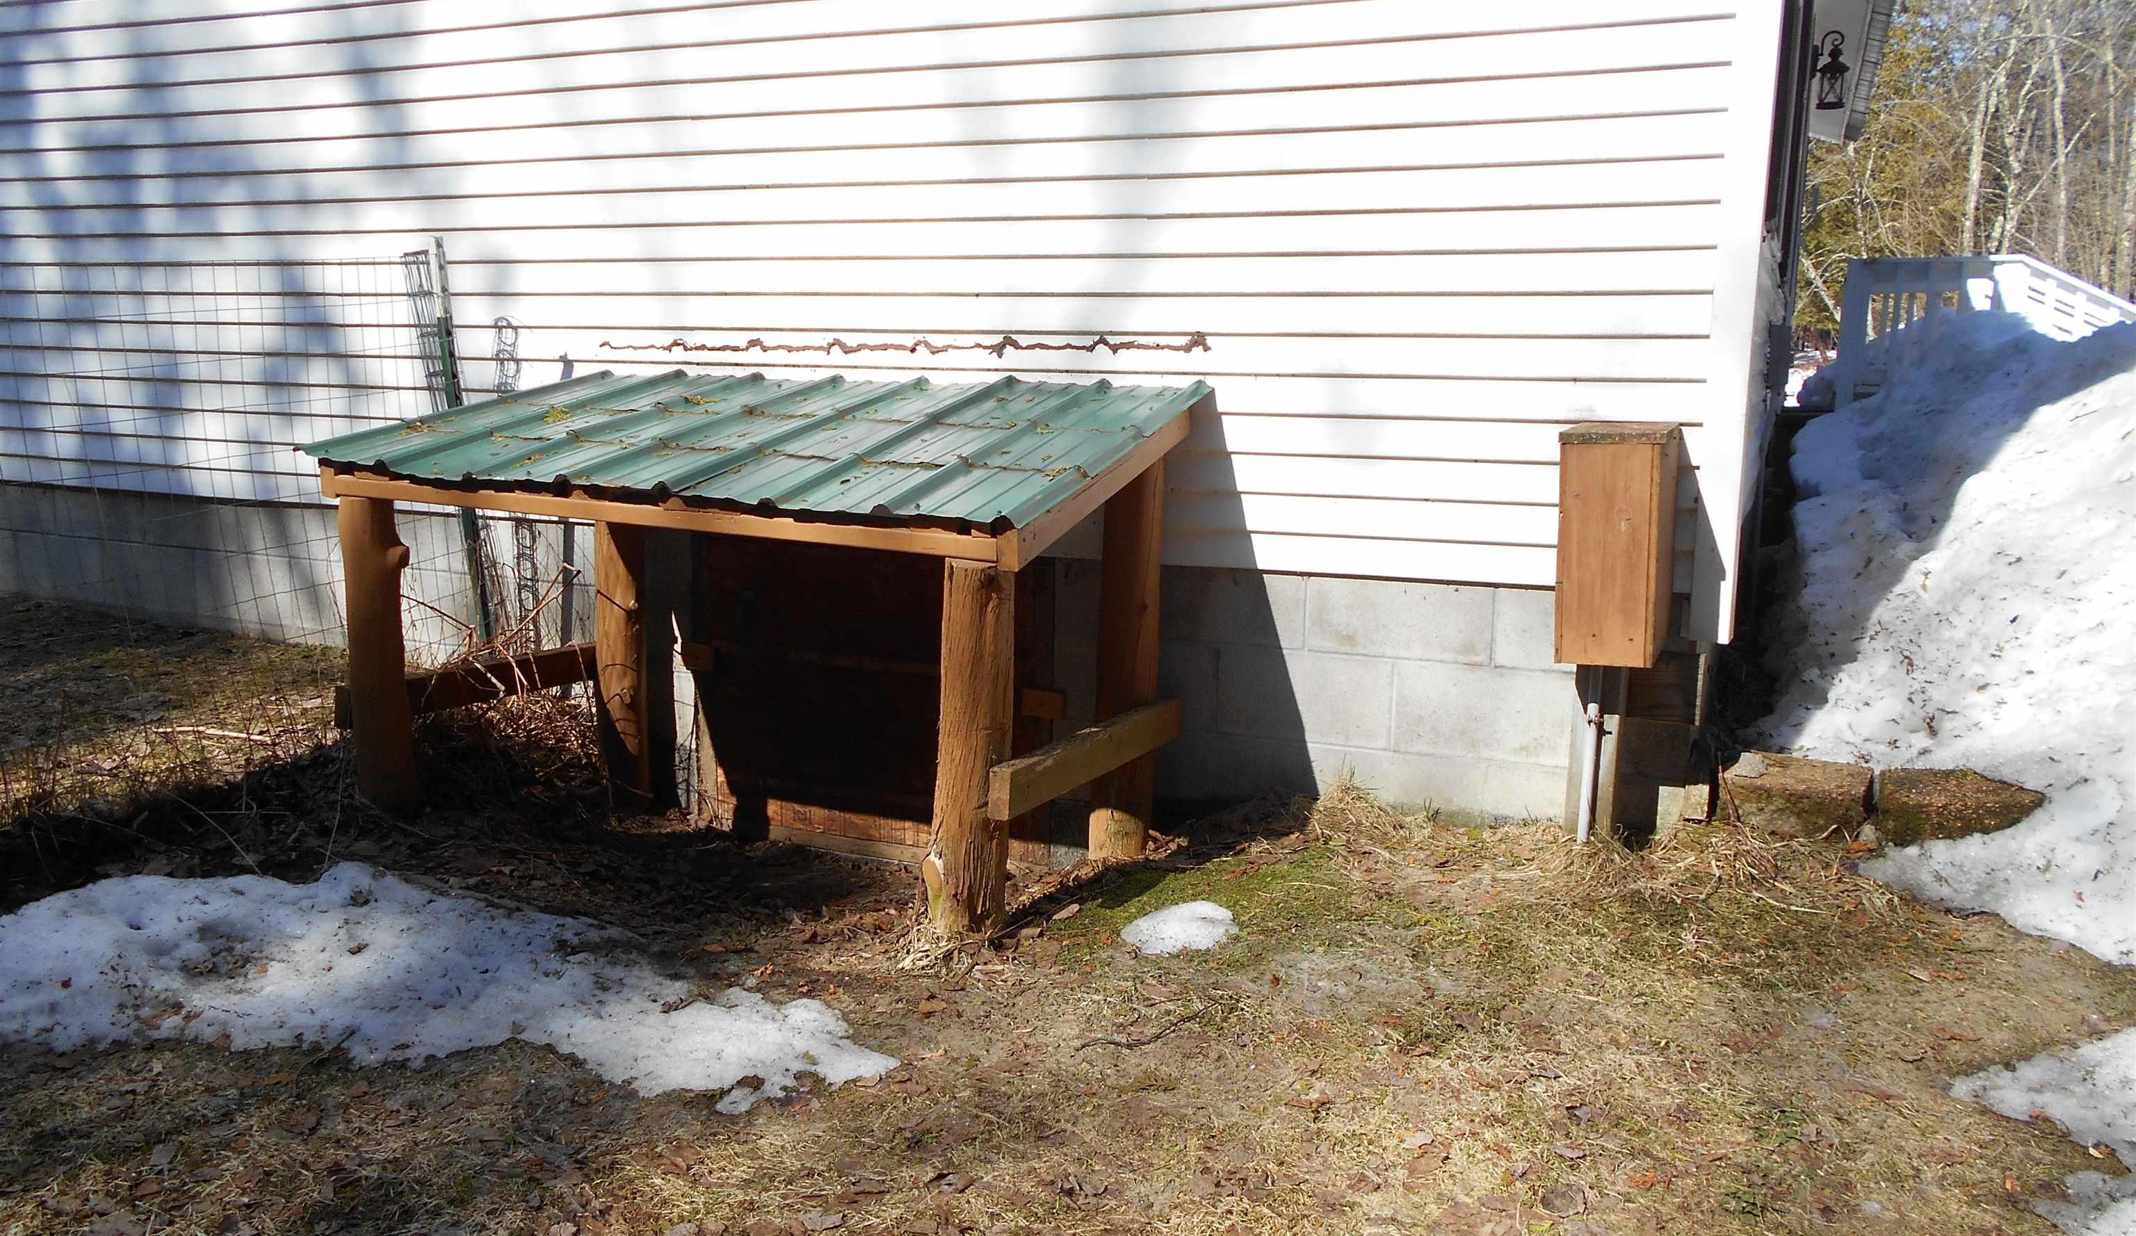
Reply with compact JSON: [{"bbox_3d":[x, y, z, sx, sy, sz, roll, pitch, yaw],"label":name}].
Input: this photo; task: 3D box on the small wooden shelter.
[{"bbox_3d":[-0.642,0.007,3.458,1.635,1.047,0.970,5,10,23],"label":"small wooden shelter"}]

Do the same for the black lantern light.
[{"bbox_3d":[4.182,-2.997,8.828,0.183,0.420,0.165,5,11,24],"label":"black lantern light"}]

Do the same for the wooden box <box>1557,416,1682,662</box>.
[{"bbox_3d":[1.061,-0.148,3.100,0.187,0.433,0.290,5,10,23],"label":"wooden box"}]

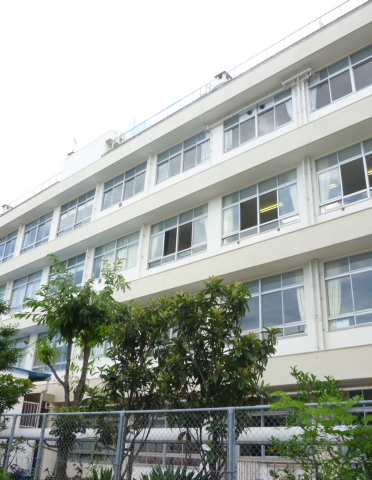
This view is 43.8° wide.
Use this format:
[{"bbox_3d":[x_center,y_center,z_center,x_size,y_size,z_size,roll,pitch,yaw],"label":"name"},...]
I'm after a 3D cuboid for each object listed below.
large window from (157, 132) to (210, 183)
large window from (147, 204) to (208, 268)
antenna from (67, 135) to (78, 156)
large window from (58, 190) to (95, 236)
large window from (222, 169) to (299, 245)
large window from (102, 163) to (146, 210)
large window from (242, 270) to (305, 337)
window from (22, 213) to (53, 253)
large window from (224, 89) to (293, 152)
[{"bbox_3d":[-0.166,-3.955,22.527,3.459,1.710,0.180,-19,-33,38],"label":"large window"},{"bbox_3d":[-0.371,-0.121,20.106,3.388,2.203,0.150,-19,-33,38],"label":"large window"},{"bbox_3d":[-7.382,-6.141,30.194,0.600,1.650,0.500,-19,-33,38],"label":"antenna"},{"bbox_3d":[-6.406,-1.488,26.969,3.383,2.146,0.150,-19,-33,38],"label":"large window"},{"bbox_3d":[2.725,-1.187,17.528,3.391,2.218,0.150,-19,-33,38],"label":"large window"},{"bbox_3d":[-3.282,-2.771,24.479,3.385,1.691,0.150,-19,-33,38],"label":"large window"},{"bbox_3d":[2.658,2.444,16.349,3.459,2.257,0.180,-19,-33,38],"label":"large window"},{"bbox_3d":[-9.523,-0.409,29.560,3.381,2.146,0.150,-19,-33,38],"label":"window"},{"bbox_3d":[3.010,-5.052,19.884,3.459,1.710,0.180,-19,-33,38],"label":"large window"}]

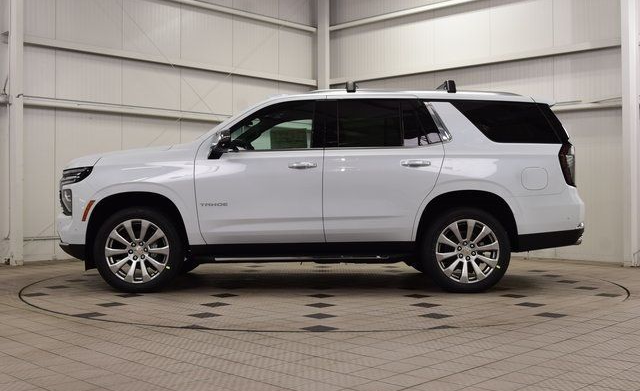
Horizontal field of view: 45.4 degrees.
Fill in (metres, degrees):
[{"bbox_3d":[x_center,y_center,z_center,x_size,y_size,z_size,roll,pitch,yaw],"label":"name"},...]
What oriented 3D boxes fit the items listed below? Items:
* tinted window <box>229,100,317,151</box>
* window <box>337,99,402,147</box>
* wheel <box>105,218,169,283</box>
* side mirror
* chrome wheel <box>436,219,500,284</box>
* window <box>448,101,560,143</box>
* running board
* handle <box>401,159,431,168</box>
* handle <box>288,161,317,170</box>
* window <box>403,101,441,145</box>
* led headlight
[{"bbox_3d":[-0.442,-0.667,7.260,0.817,0.511,0.060,0,-17,0],"label":"tinted window"},{"bbox_3d":[0.469,-0.695,7.253,0.626,0.491,0.060,0,-17,0],"label":"window"},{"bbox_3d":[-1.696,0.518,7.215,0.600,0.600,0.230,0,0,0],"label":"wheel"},{"bbox_3d":[-0.915,-0.478,7.030,0.235,0.265,0.250,0,0,0],"label":"side mirror"},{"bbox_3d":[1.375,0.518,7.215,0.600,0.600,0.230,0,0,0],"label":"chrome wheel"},{"bbox_3d":[1.778,-0.698,7.290,1.068,0.455,0.070,0,-18,-3],"label":"window"},{"bbox_3d":[-0.164,0.544,7.170,2.080,0.190,0.200,0,0,0],"label":"running board"},{"bbox_3d":[0.885,-0.296,7.085,0.275,0.080,0.060,0,0,0],"label":"handle"},{"bbox_3d":[-0.162,-0.278,7.085,0.265,0.080,0.060,0,0,0],"label":"handle"},{"bbox_3d":[0.963,-0.685,7.255,0.361,0.471,0.060,0,-17,0],"label":"window"},{"bbox_3d":[-2.330,-0.047,7.330,0.380,0.455,0.380,0,0,0],"label":"led headlight"}]

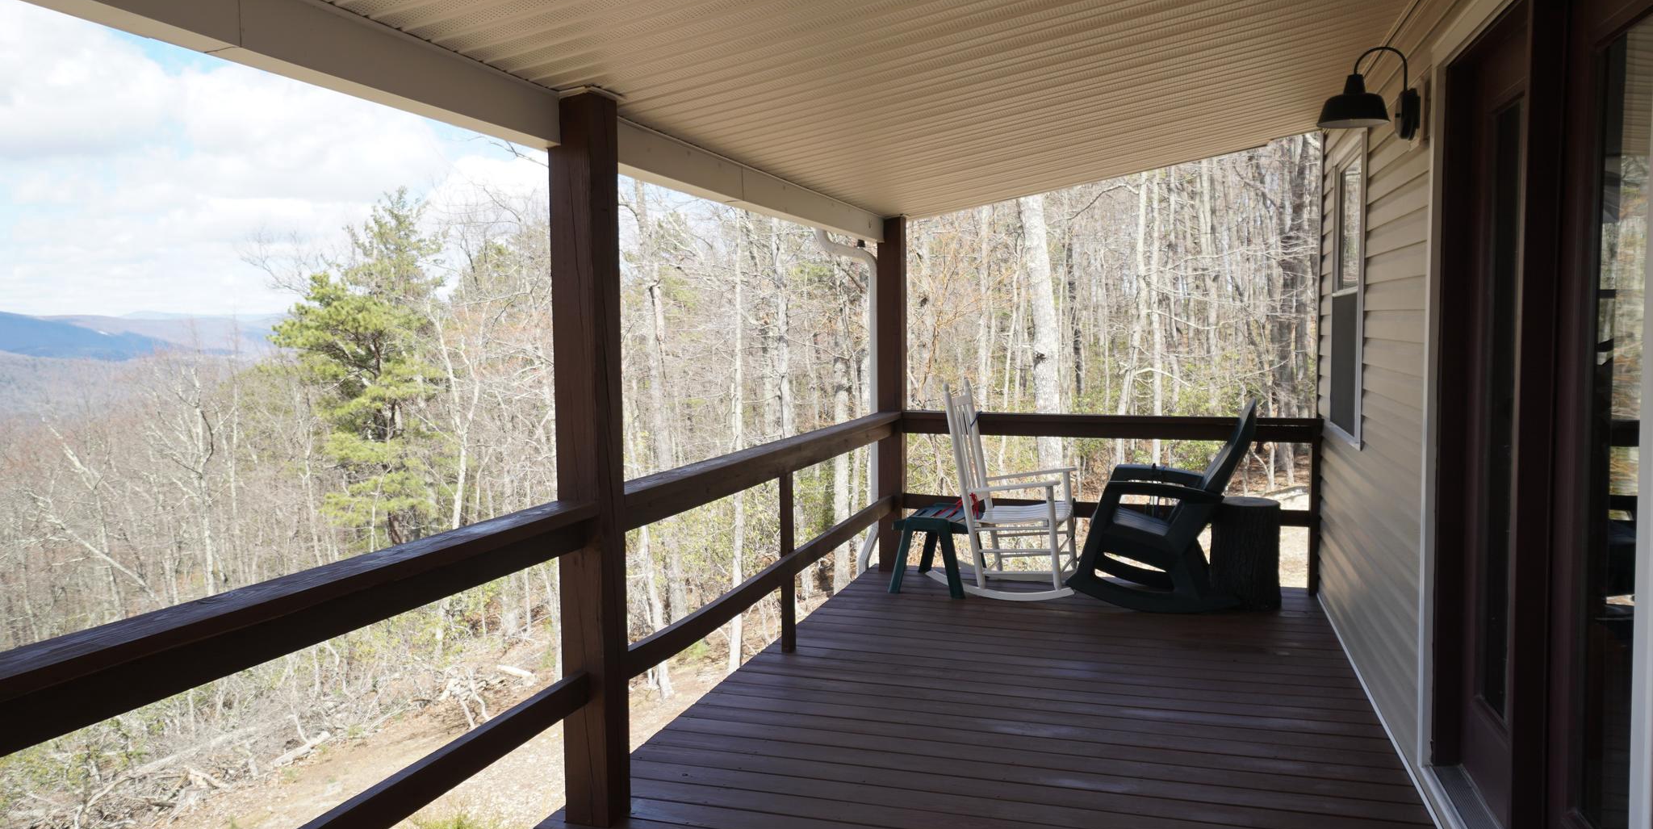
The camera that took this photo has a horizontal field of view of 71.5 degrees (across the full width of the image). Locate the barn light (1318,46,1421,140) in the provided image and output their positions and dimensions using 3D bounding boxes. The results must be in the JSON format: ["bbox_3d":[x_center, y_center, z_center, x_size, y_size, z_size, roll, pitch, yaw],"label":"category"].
[{"bbox_3d":[1.719,-1.014,3.646,0.290,0.290,0.215,1,4,17],"label":"barn light"}]

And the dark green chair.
[{"bbox_3d":[1.729,0.442,5.961,0.920,1.043,0.720,1,4,17],"label":"dark green chair"}]

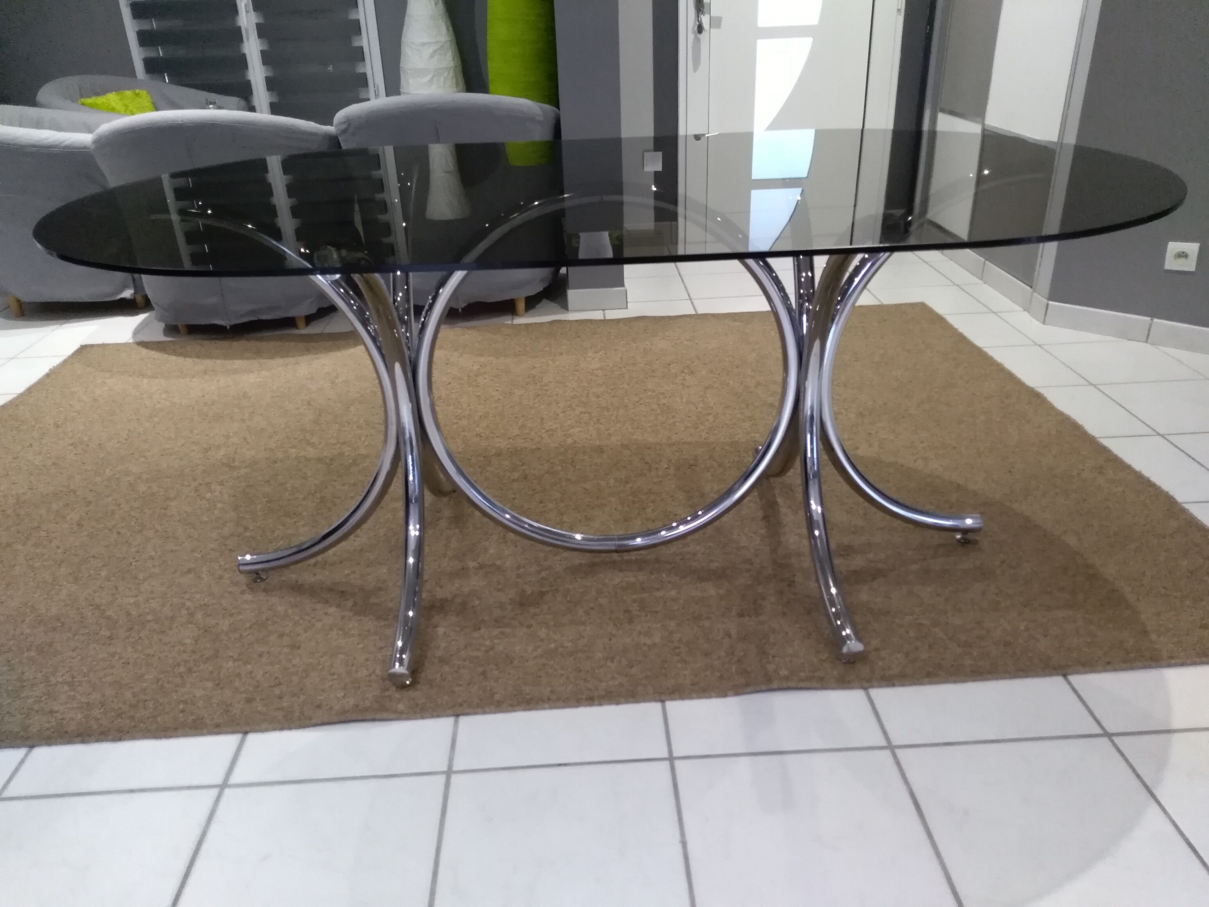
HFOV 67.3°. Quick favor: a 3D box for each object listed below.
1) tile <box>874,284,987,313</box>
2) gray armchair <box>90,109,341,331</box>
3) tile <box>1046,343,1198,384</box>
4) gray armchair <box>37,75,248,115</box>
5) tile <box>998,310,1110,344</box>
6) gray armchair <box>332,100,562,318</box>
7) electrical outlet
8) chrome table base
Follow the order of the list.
[{"bbox_3d":[1.182,-0.550,3.296,0.334,0.010,0.327,-3,27,-1],"label":"tile"},{"bbox_3d":[-1.323,-0.901,3.326,0.790,0.760,0.710,-3,27,-1],"label":"gray armchair"},{"bbox_3d":[1.546,-0.272,2.723,0.334,0.010,0.327,-3,27,-1],"label":"tile"},{"bbox_3d":[-2.151,-1.397,4.354,0.710,0.760,0.790,1,27,6],"label":"gray armchair"},{"bbox_3d":[1.512,-0.418,3.014,0.296,0.010,0.327,-3,27,-1],"label":"tile"},{"bbox_3d":[-0.537,-0.959,3.374,0.790,0.760,0.710,-3,27,-1],"label":"gray armchair"},{"bbox_3d":[1.717,-0.583,2.697,0.080,0.081,0.015,20,34,36],"label":"electrical outlet"},{"bbox_3d":[0.009,-0.111,1.690,1.510,0.735,0.750,-3,27,-1],"label":"chrome table base"}]

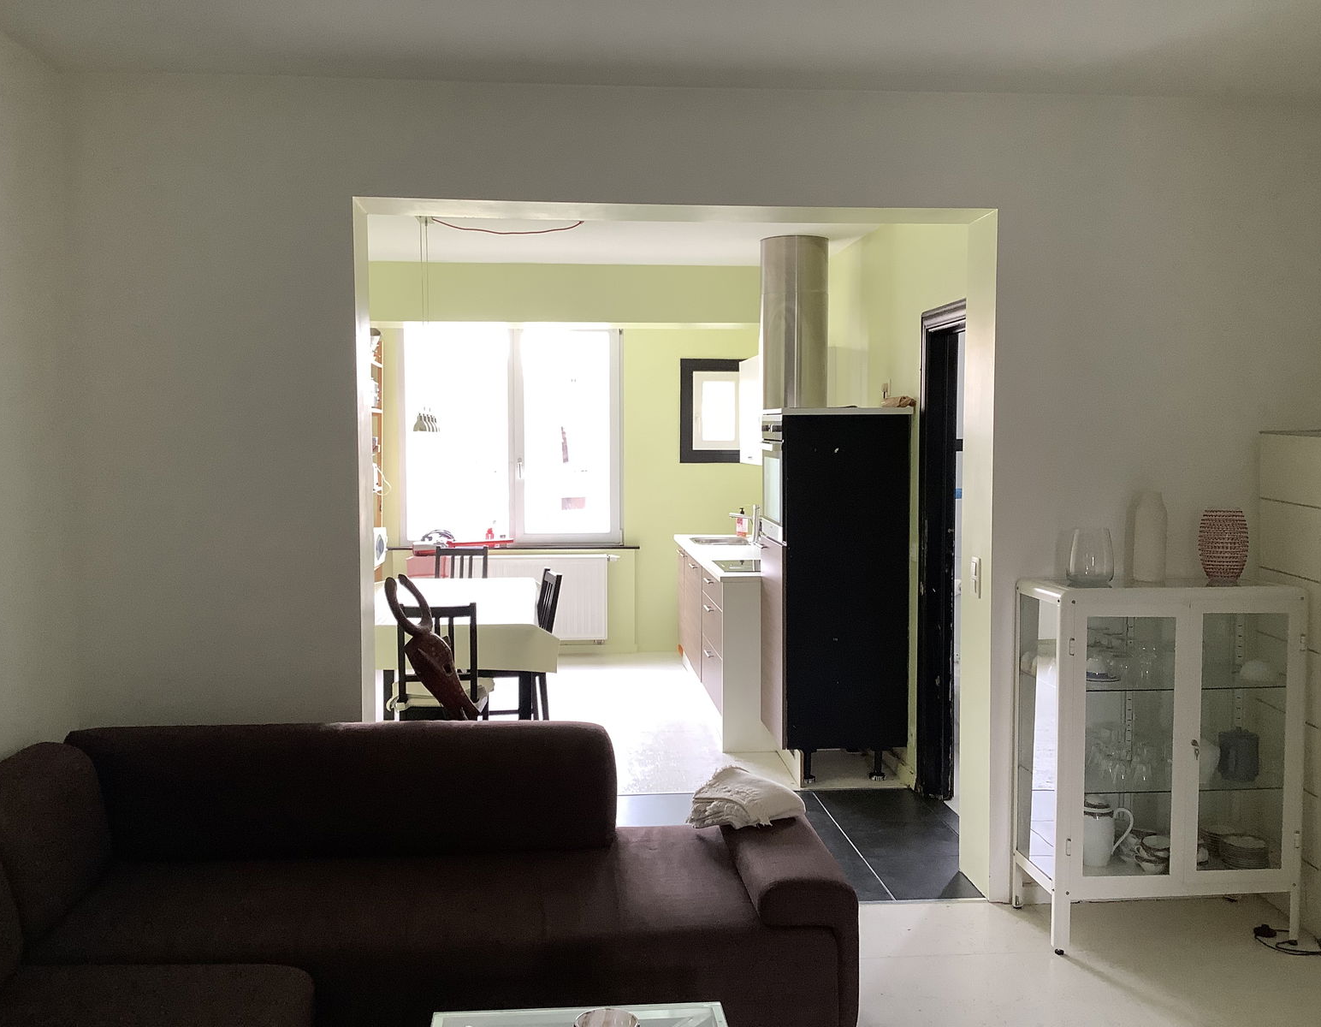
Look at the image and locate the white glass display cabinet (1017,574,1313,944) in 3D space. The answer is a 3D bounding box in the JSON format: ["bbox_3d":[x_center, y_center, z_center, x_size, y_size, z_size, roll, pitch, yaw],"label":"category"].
[{"bbox_3d":[1.611,0.791,4.007,0.800,1.135,0.395,0,3,-4],"label":"white glass display cabinet"}]

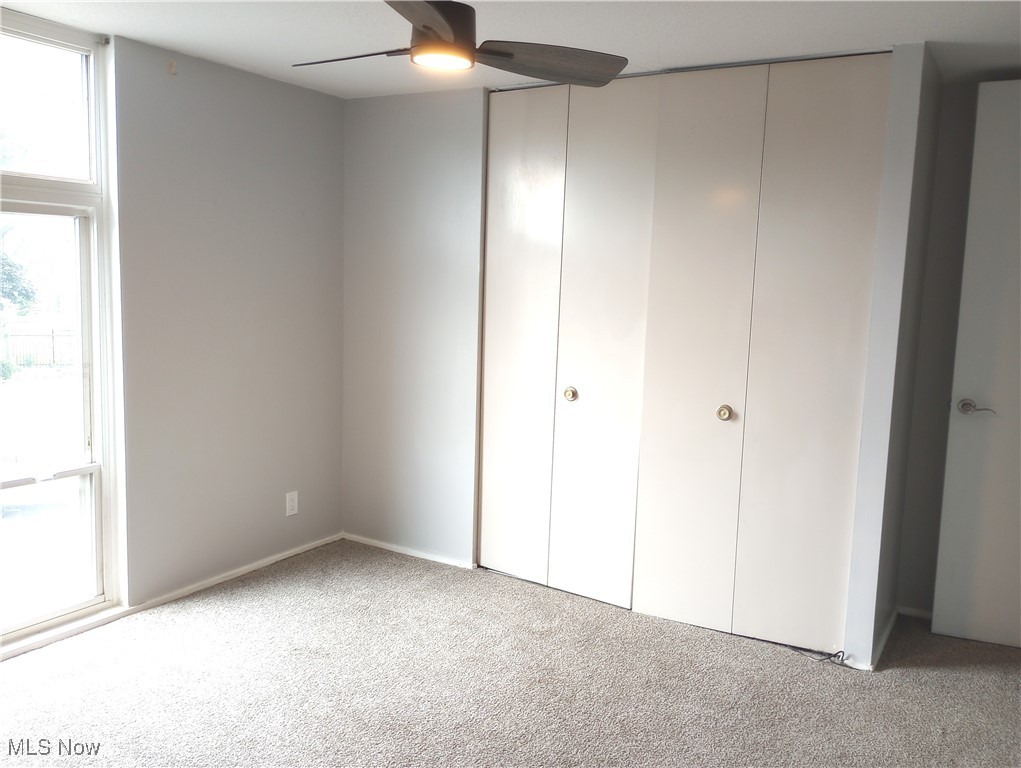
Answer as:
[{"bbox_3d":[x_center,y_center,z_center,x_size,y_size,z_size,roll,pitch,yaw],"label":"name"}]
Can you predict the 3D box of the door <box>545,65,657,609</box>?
[{"bbox_3d":[0.425,-0.160,3.817,0.447,2.380,0.038,7,9,32],"label":"door"}]

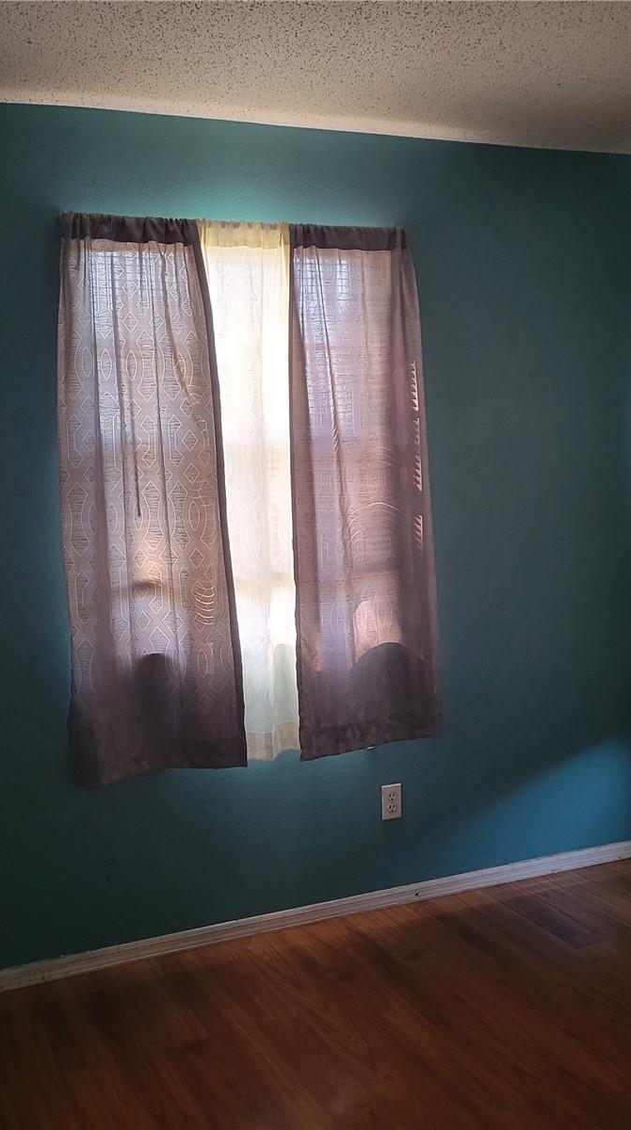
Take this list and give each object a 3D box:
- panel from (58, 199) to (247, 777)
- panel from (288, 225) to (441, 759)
[{"bbox_3d":[-0.478,-0.161,3.196,0.520,1.605,0.100,-5,6,-23],"label":"panel"},{"bbox_3d":[0.150,-0.216,3.464,0.485,1.605,0.100,-5,6,-23],"label":"panel"}]

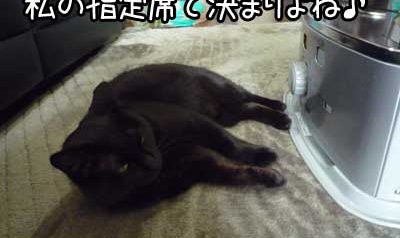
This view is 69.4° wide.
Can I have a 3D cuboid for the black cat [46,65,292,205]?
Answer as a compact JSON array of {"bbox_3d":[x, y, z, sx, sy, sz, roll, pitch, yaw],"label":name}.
[{"bbox_3d":[0.005,-0.006,0.530,0.335,0.150,0.410,10,32,17],"label":"black cat"}]

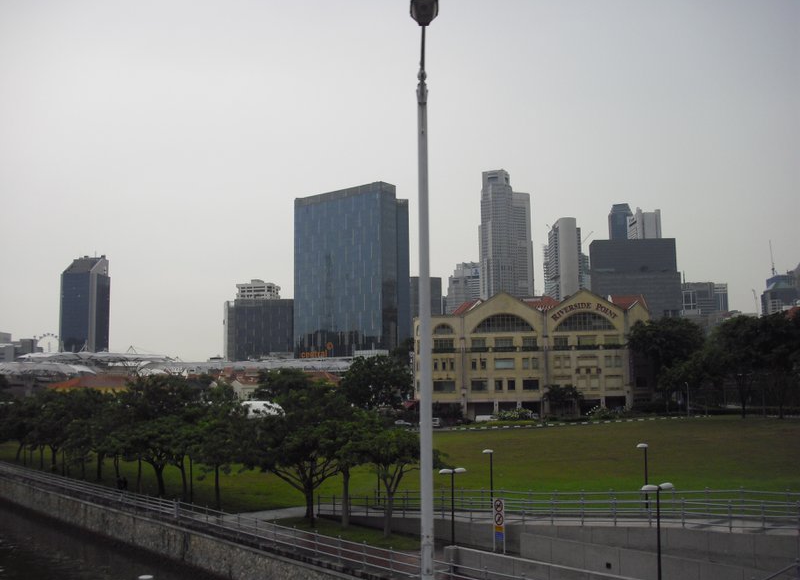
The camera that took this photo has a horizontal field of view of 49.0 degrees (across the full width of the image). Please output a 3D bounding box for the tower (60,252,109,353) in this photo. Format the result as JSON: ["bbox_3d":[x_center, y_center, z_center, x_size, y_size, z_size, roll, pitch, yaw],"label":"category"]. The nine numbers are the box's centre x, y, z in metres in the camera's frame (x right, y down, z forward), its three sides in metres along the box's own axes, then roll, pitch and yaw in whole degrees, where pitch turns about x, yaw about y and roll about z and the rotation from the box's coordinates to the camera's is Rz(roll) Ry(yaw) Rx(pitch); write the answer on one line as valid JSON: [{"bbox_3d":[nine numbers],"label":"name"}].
[{"bbox_3d":[-283.911,34.177,787.939,33.000,127.990,28.000,-2,-6,7],"label":"tower"}]

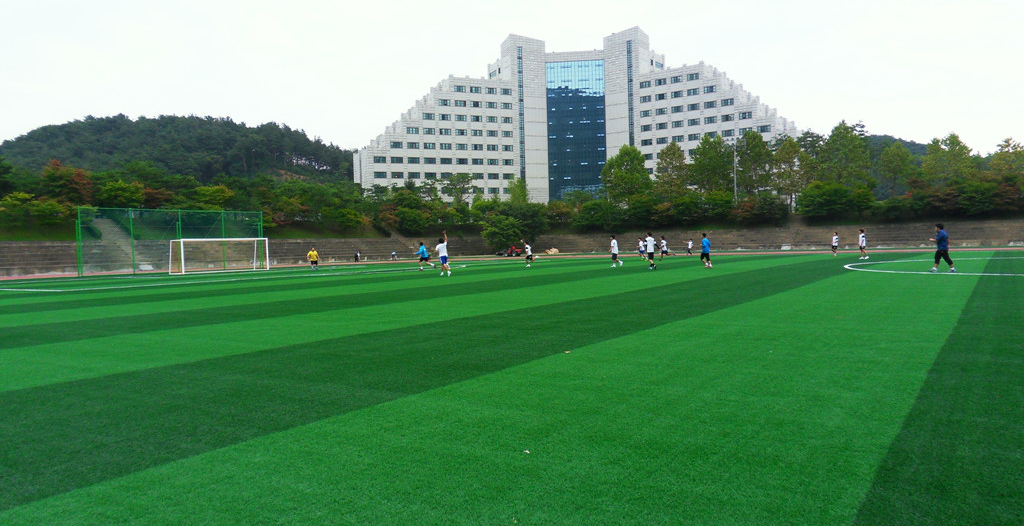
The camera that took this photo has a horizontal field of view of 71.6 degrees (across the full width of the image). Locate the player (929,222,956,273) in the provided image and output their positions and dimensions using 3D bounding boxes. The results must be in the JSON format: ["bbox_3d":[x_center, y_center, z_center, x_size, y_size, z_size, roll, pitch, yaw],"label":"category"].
[{"bbox_3d":[15.704,-0.540,25.900,0.800,1.780,0.560,0,2,44],"label":"player"}]

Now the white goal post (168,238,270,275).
[{"bbox_3d":[-22.937,-0.539,55.968,1.870,2.530,7.500,-1,2,35],"label":"white goal post"}]

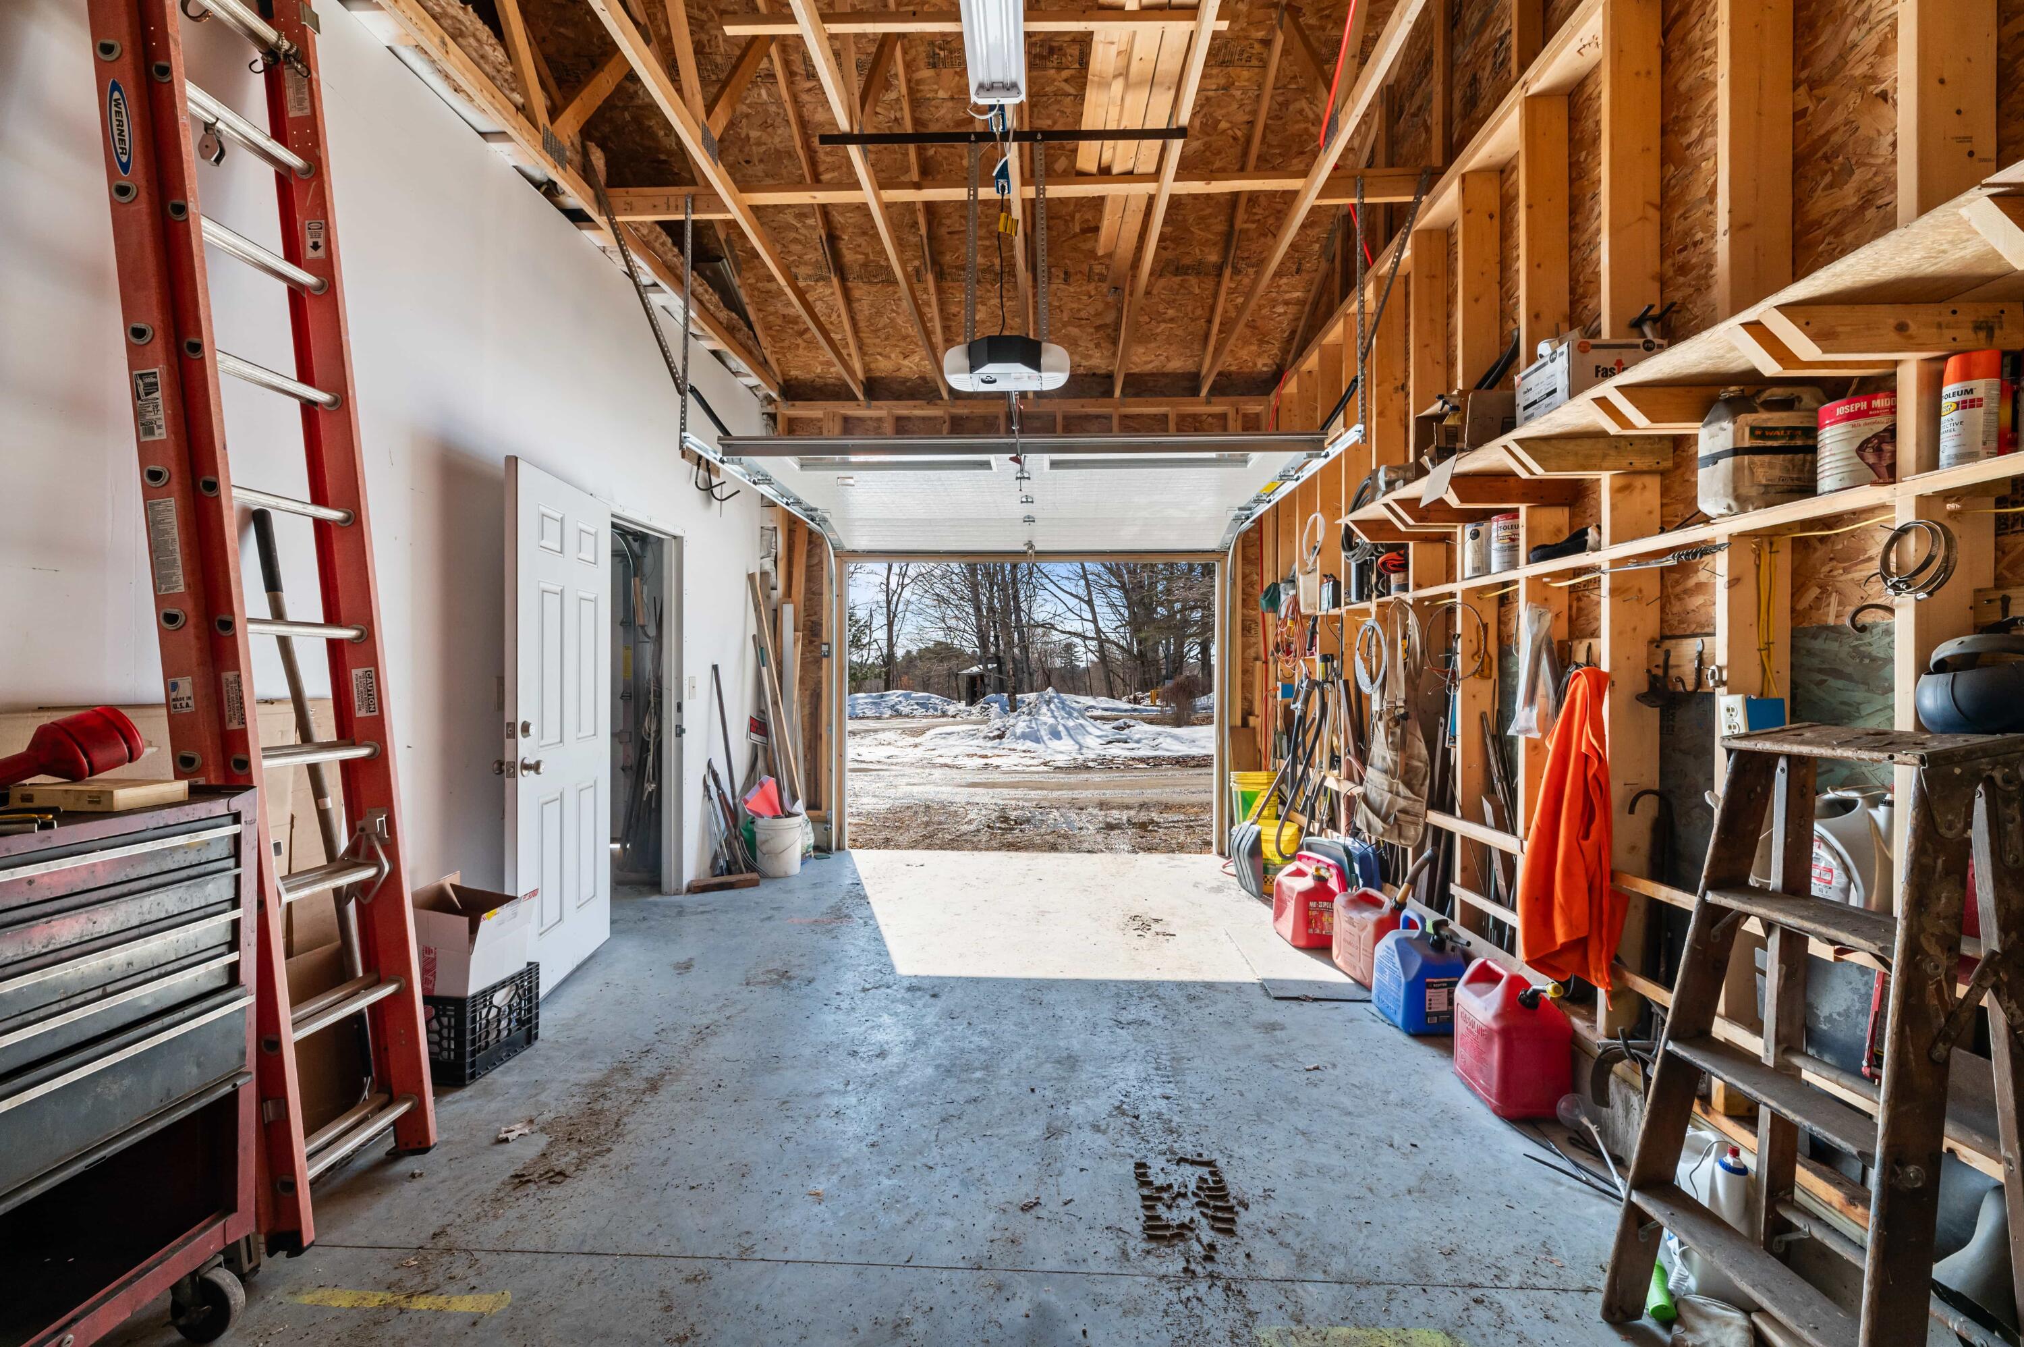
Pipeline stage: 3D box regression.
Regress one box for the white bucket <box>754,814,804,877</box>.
[{"bbox_3d":[-1.471,1.073,4.980,0.305,0.365,0.305,0,1,-2],"label":"white bucket"}]

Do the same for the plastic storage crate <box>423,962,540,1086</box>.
[{"bbox_3d":[-1.823,1.142,2.617,0.310,0.280,0.310,0,1,9],"label":"plastic storage crate"}]

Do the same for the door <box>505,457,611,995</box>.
[{"bbox_3d":[-1.871,0.233,3.297,0.055,2.040,0.885,0,1,-7],"label":"door"}]

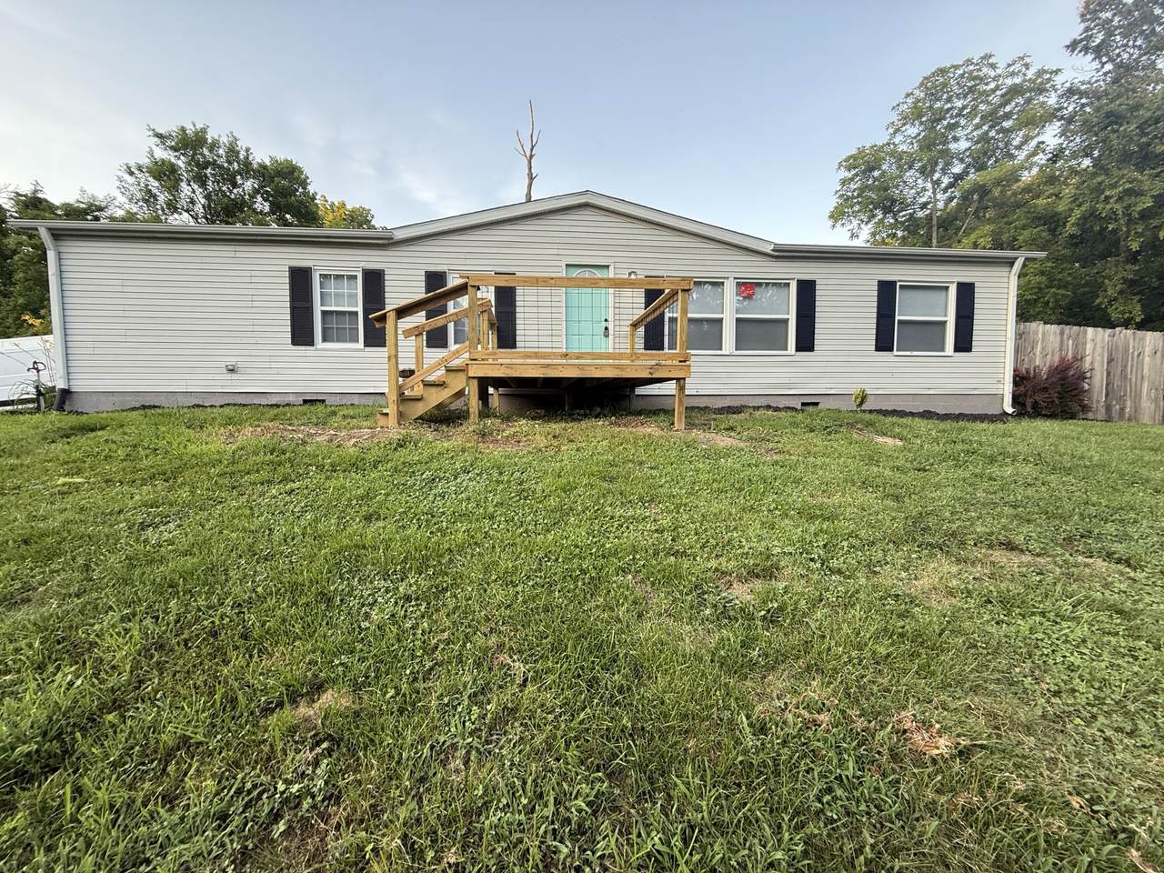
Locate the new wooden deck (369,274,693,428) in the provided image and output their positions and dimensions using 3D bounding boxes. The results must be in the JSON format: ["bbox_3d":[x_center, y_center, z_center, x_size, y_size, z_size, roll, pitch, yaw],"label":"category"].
[{"bbox_3d":[-0.644,-0.996,6.684,3.470,1.630,3.180,0,3,-5],"label":"new wooden deck"}]

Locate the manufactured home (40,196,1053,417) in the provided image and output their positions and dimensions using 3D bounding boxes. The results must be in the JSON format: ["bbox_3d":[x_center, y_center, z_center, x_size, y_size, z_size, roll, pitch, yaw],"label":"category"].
[{"bbox_3d":[-0.462,-2.561,12.179,17.350,3.930,8.400,0,3,-5],"label":"manufactured home"}]

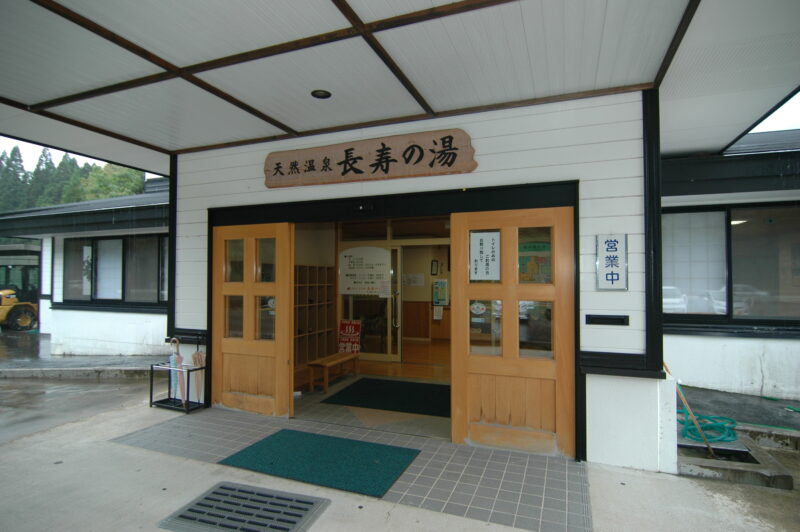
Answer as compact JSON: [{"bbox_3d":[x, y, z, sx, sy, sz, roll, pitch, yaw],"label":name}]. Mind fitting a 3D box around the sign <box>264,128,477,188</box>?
[{"bbox_3d":[-0.414,-1.099,4.222,2.479,0.429,0.050,-1,-2,21],"label":"sign"}]

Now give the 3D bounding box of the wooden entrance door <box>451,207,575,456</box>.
[{"bbox_3d":[1.005,0.580,3.667,1.093,2.187,0.055,-1,-2,21],"label":"wooden entrance door"}]

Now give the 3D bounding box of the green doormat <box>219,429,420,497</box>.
[{"bbox_3d":[-0.664,1.660,3.489,1.478,0.015,0.825,-1,-2,21],"label":"green doormat"}]

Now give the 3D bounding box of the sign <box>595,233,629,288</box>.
[{"bbox_3d":[1.778,-0.027,3.347,0.233,0.468,0.025,-1,-2,21],"label":"sign"}]

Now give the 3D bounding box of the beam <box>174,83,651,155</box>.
[{"bbox_3d":[-0.456,-1.472,4.231,5.442,0.055,0.070,0,-1,21],"label":"beam"}]

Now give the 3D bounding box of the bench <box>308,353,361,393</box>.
[{"bbox_3d":[-0.925,1.533,5.758,0.295,0.384,0.866,-1,-2,21],"label":"bench"}]

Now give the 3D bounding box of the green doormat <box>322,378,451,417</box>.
[{"bbox_3d":[0.063,1.706,5.298,1.699,0.015,1.264,-1,-2,21],"label":"green doormat"}]

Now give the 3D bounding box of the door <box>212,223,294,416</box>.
[{"bbox_3d":[-1.776,0.605,4.759,1.153,2.187,0.055,-1,-2,21],"label":"door"}]

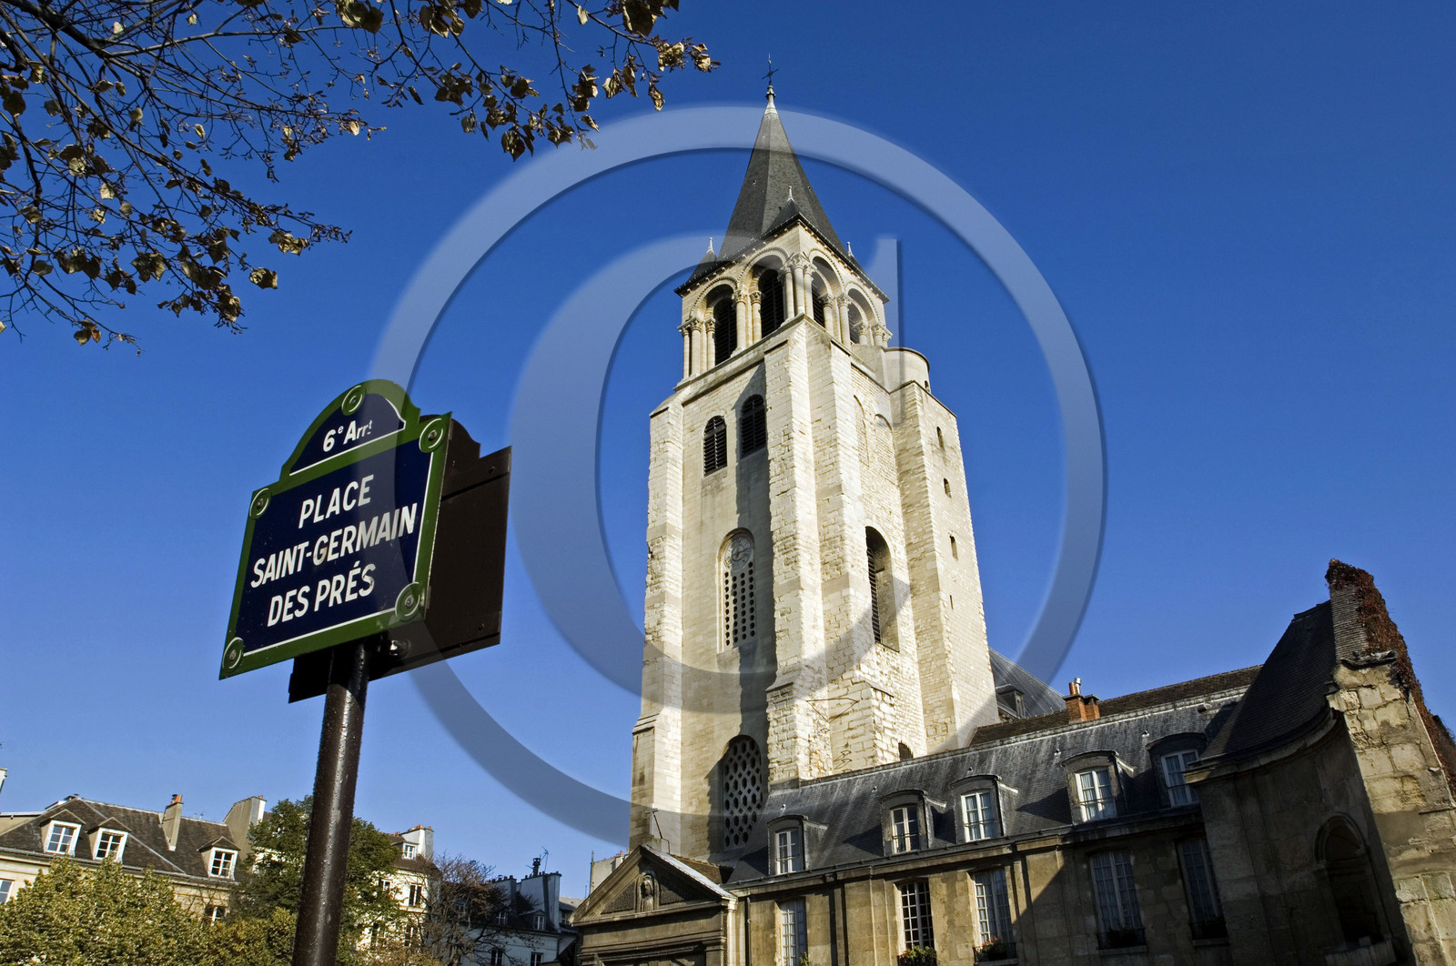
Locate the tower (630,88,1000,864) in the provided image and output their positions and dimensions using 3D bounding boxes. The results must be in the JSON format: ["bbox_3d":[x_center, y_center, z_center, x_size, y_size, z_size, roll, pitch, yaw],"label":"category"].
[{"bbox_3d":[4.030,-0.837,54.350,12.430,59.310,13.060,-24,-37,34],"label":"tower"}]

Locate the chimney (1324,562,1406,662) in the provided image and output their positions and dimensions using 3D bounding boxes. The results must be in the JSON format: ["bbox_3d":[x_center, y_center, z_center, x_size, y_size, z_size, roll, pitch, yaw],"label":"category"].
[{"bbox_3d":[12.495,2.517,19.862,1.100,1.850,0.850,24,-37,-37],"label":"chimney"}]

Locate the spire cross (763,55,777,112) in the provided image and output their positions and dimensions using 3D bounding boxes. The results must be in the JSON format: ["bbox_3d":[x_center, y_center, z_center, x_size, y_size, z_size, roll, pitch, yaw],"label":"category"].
[{"bbox_3d":[2.926,-27.419,69.094,1.350,6.020,0.700,-24,-37,34],"label":"spire cross"}]

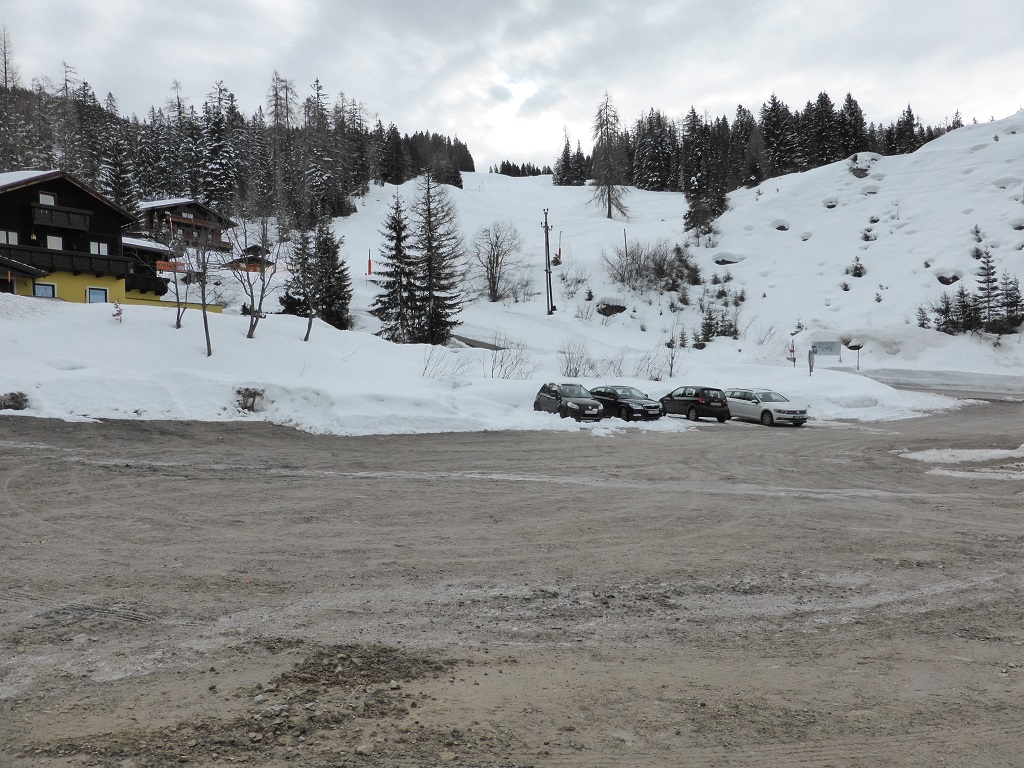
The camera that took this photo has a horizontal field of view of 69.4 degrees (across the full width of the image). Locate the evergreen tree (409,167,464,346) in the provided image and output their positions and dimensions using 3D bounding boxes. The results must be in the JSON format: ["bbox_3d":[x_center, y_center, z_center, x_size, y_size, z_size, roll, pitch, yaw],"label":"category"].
[{"bbox_3d":[-6.078,-9.882,58.000,4.600,13.500,4.600,0,1,0],"label":"evergreen tree"}]

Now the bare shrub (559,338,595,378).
[{"bbox_3d":[3.576,-1.469,41.000,1.900,2.100,1.900,0,1,0],"label":"bare shrub"}]

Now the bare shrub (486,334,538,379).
[{"bbox_3d":[0.026,-1.432,38.500,2.500,2.300,2.500,0,1,0],"label":"bare shrub"}]

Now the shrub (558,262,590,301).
[{"bbox_3d":[6.339,-10.396,75.000,3.100,3.600,2.700,-1,0,0],"label":"shrub"}]

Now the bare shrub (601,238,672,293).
[{"bbox_3d":[12.795,-12.178,76.000,7.200,5.300,5.200,-1,0,0],"label":"bare shrub"}]

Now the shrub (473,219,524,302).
[{"bbox_3d":[-1.387,-12.692,76.000,5.200,8.600,5.200,0,1,0],"label":"shrub"}]

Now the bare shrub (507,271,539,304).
[{"bbox_3d":[1.022,-9.396,72.000,3.000,3.200,2.700,-1,0,0],"label":"bare shrub"}]

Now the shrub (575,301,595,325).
[{"bbox_3d":[5.980,-5.898,61.000,1.650,1.950,1.500,-1,0,0],"label":"shrub"}]

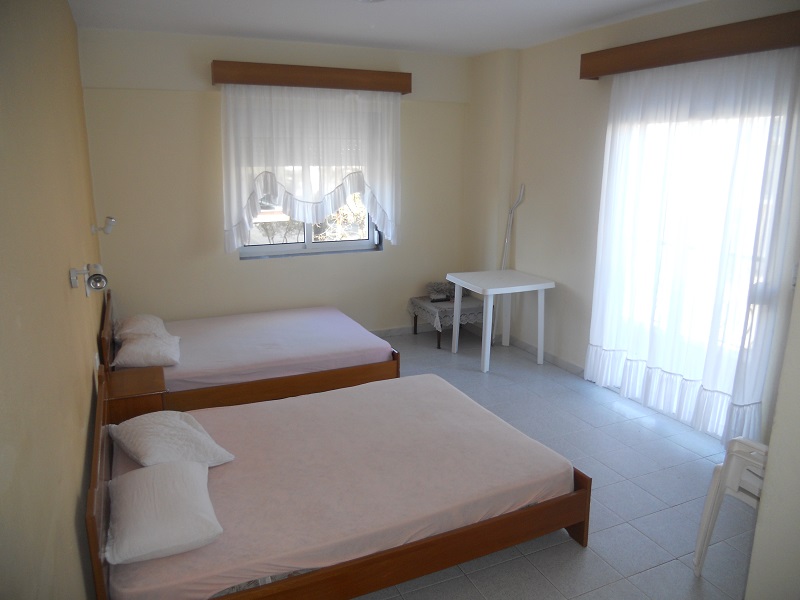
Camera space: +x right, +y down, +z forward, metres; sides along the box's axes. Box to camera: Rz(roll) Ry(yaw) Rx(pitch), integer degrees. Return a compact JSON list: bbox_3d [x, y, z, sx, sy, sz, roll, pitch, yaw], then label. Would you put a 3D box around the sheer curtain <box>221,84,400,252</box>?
[{"bbox_3d":[-0.764,-1.150,5.716,1.614,1.479,0.146,-6,15,-25],"label":"sheer curtain"}]

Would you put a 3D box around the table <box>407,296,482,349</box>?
[{"bbox_3d":[0.523,0.203,6.363,0.595,0.375,0.578,-6,15,-25],"label":"table"}]

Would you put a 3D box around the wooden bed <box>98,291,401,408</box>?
[{"bbox_3d":[-1.196,0.340,4.902,2.015,0.754,1.385,-6,15,-25],"label":"wooden bed"}]

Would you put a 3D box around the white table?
[{"bbox_3d":[0.903,0.173,5.700,0.706,0.739,0.725,-6,15,-25],"label":"white table"}]

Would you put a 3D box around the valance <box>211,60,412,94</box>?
[{"bbox_3d":[-0.732,-1.955,5.510,1.801,0.179,0.165,-6,15,-25],"label":"valance"}]

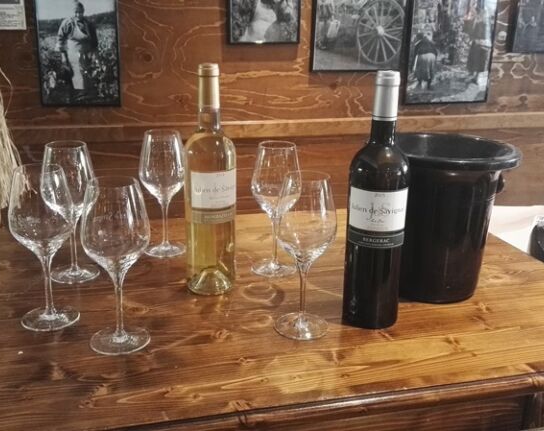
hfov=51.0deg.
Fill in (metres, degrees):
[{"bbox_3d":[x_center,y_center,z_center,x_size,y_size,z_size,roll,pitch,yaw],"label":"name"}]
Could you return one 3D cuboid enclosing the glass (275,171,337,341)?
[{"bbox_3d":[0.041,0.048,0.704,0.075,0.199,0.075,3,17,4],"label":"glass"}]

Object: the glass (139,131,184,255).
[{"bbox_3d":[-0.180,-0.036,0.952,0.075,0.199,0.075,-2,18,-11],"label":"glass"}]

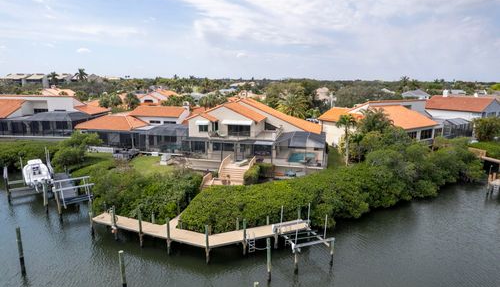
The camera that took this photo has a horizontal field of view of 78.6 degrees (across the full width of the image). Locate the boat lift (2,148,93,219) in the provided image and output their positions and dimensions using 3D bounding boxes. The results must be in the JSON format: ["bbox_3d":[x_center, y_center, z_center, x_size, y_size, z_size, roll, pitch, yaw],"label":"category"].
[{"bbox_3d":[-20.560,4.290,32.530,8.540,4.170,6.300,6,13,26],"label":"boat lift"}]

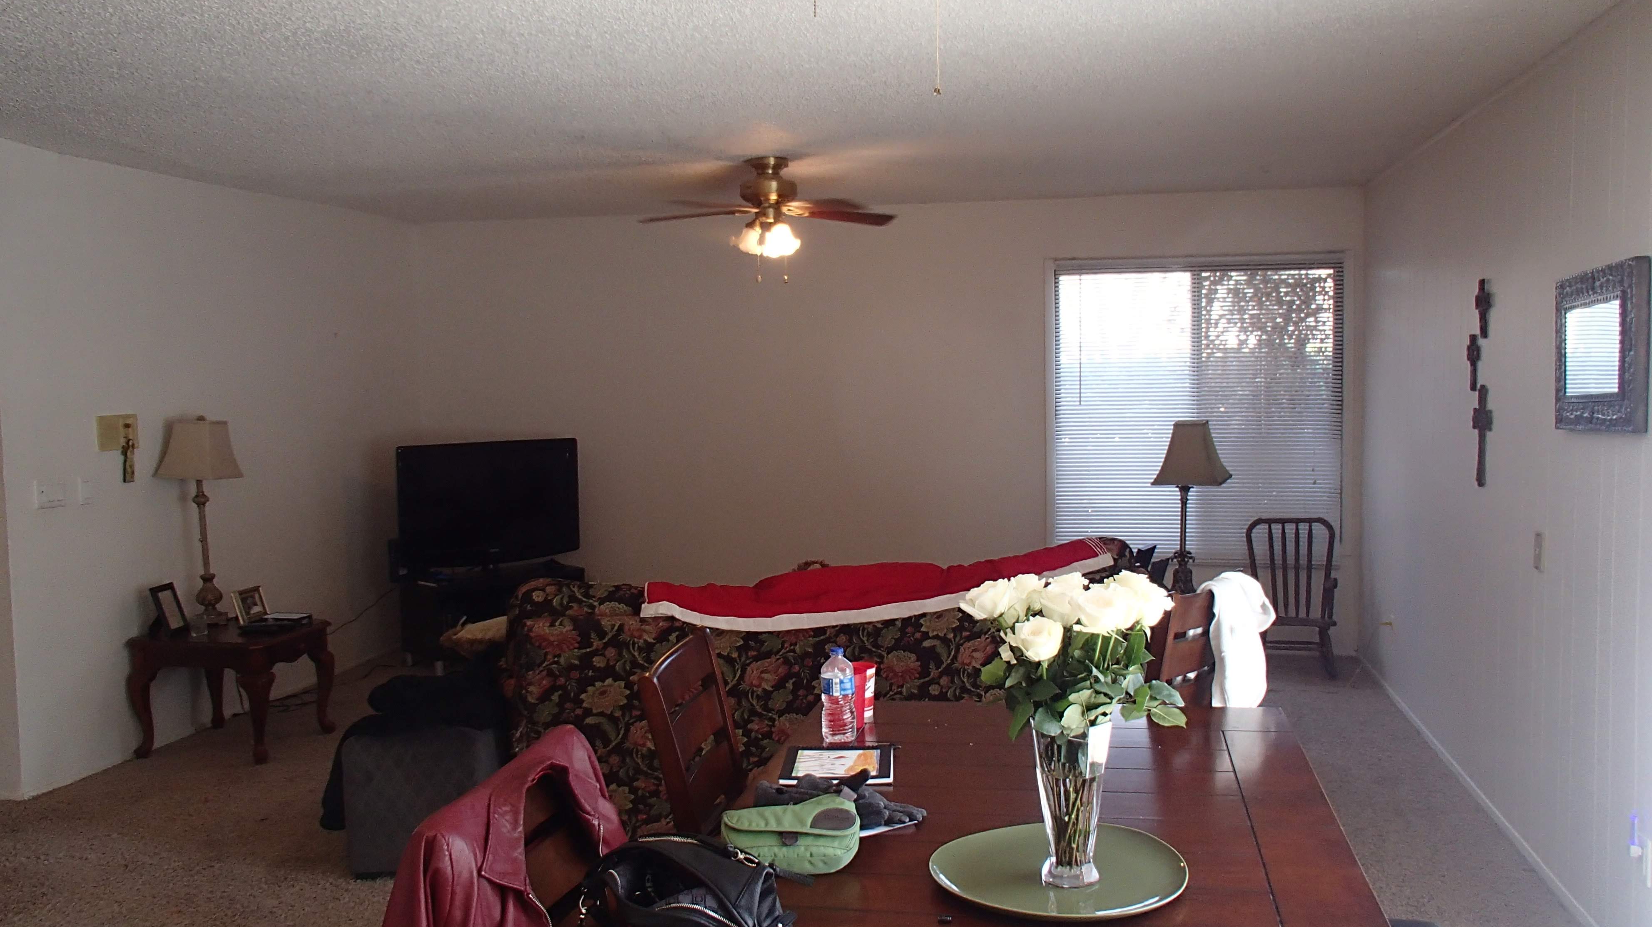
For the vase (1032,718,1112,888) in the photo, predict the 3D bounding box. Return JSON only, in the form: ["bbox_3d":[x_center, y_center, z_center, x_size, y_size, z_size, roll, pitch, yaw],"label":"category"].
[{"bbox_3d":[0.361,0.498,1.982,0.125,0.235,0.125,0,4,12],"label":"vase"}]

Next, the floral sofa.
[{"bbox_3d":[-0.069,0.748,4.758,2.100,0.920,0.950,-2,4,-15],"label":"floral sofa"}]

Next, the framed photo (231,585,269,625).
[{"bbox_3d":[-2.496,0.611,5.814,0.030,0.155,0.200,-15,1,13],"label":"framed photo"}]

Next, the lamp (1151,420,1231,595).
[{"bbox_3d":[1.367,0.217,5.026,0.260,0.760,0.260,1,4,24],"label":"lamp"}]

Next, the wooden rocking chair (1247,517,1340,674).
[{"bbox_3d":[2.319,0.647,6.729,0.465,0.775,0.640,0,4,12],"label":"wooden rocking chair"}]

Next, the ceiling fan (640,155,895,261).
[{"bbox_3d":[-0.236,-1.064,5.579,1.090,0.416,1.090,0,4,12],"label":"ceiling fan"}]

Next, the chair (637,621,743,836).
[{"bbox_3d":[-0.014,0.867,2.638,0.580,0.990,0.475,0,4,8],"label":"chair"}]

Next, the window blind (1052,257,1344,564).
[{"bbox_3d":[1.948,-0.273,7.048,1.485,1.610,0.050,0,4,12],"label":"window blind"}]

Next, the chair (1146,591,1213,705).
[{"bbox_3d":[0.803,0.787,3.617,0.475,0.990,0.580,-5,6,-44],"label":"chair"}]

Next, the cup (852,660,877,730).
[{"bbox_3d":[0.059,0.514,2.965,0.102,0.127,0.102,-1,4,0],"label":"cup"}]

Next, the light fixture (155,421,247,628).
[{"bbox_3d":[-2.645,0.244,5.684,0.290,0.883,0.290,0,4,12],"label":"light fixture"}]

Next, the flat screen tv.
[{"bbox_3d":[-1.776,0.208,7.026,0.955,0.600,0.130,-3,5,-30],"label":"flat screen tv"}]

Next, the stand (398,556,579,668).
[{"bbox_3d":[-1.803,0.831,7.363,0.980,0.470,0.380,-5,6,-45],"label":"stand"}]

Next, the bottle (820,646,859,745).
[{"bbox_3d":[0.026,0.481,2.796,0.070,0.192,0.070,0,4,12],"label":"bottle"}]

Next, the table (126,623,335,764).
[{"bbox_3d":[-2.480,0.938,5.602,0.620,0.495,0.550,0,4,12],"label":"table"}]

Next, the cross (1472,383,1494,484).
[{"bbox_3d":[2.279,-0.096,4.643,0.024,0.357,0.180,0,4,12],"label":"cross"}]

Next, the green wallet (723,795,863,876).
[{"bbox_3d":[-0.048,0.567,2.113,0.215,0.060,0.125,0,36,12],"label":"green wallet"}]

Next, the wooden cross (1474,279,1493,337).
[{"bbox_3d":[2.278,-0.540,4.641,0.022,0.206,0.125,0,4,12],"label":"wooden cross"}]

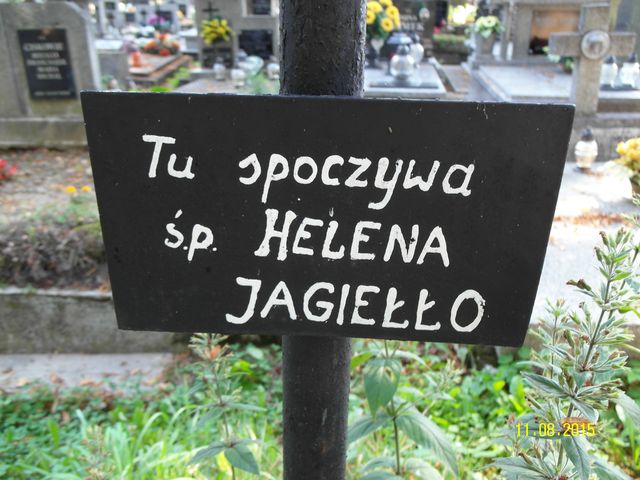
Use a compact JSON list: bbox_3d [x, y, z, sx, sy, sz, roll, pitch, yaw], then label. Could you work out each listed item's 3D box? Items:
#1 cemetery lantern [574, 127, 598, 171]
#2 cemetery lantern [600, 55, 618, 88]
[{"bbox_3d":[1.653,-0.569,3.434,0.123,0.250,0.123,0,22,0],"label":"cemetery lantern"},{"bbox_3d":[2.334,-1.353,4.465,0.115,0.250,0.115,0,22,0],"label":"cemetery lantern"}]

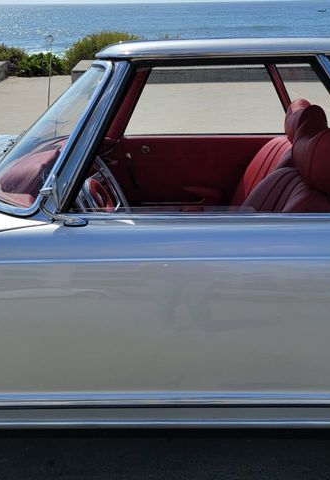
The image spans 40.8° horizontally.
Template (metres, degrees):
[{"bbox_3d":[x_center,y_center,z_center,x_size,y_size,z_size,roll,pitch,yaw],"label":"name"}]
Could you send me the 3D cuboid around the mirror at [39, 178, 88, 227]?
[{"bbox_3d":[-0.220,-0.080,0.950,0.090,0.095,0.105,-6,26,-11],"label":"mirror"}]

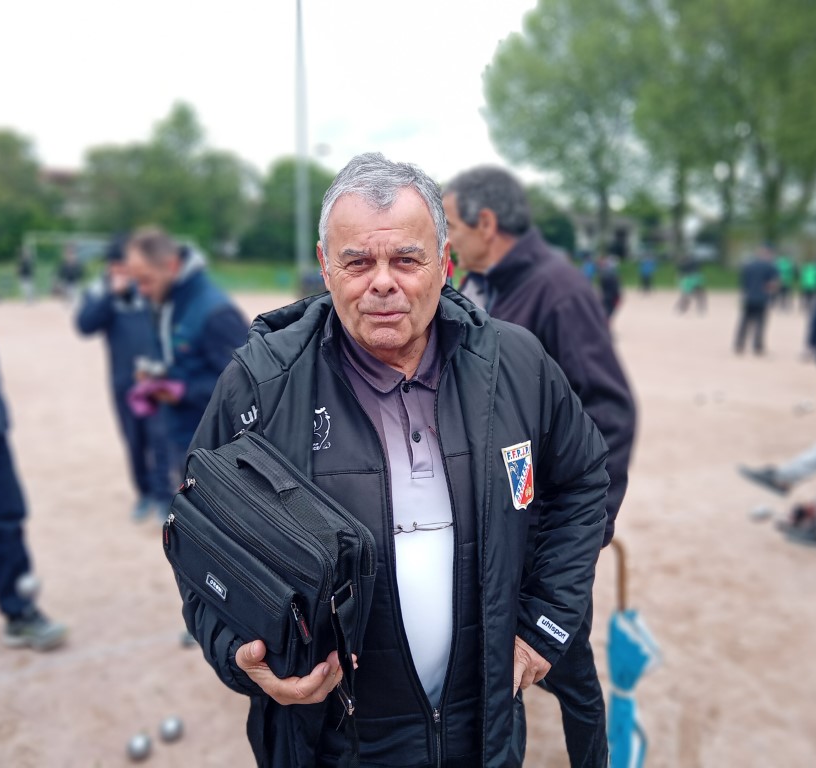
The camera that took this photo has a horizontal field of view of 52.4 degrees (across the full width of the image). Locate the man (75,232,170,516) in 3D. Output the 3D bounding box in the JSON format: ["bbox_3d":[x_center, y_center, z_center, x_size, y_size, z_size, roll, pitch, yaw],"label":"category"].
[{"bbox_3d":[-1.739,-0.026,5.138,0.620,1.774,0.450,-2,9,-11],"label":"man"}]

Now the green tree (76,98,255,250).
[{"bbox_3d":[-14.035,-11.852,48.754,10.475,9.066,8.500,0,9,0],"label":"green tree"}]

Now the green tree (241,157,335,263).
[{"bbox_3d":[-6.753,-10.086,48.018,5.913,6.021,5.600,0,9,0],"label":"green tree"}]

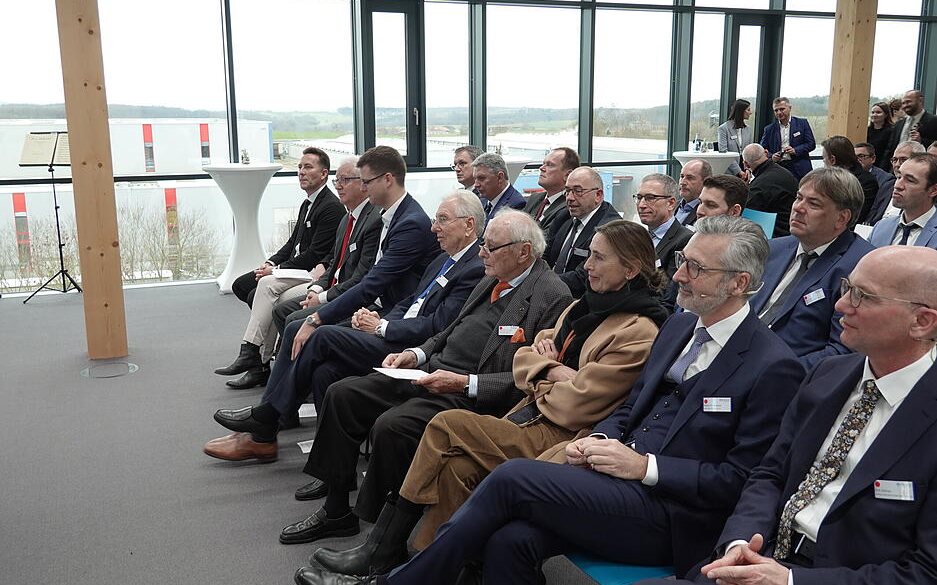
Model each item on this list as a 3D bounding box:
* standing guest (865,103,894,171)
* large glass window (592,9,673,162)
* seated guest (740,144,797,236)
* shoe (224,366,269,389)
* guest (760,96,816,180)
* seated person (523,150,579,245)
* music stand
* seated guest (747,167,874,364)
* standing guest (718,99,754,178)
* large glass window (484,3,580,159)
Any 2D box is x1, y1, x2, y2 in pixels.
[{"bbox_3d":[4.133,-1.081,8.900,0.340,1.630,0.460,-11,16,-41],"label":"standing guest"},{"bbox_3d":[1.760,-2.253,9.685,1.169,1.593,0.100,-5,13,-21],"label":"large glass window"},{"bbox_3d":[2.368,-0.513,7.031,0.580,1.300,0.800,-7,14,-29],"label":"seated guest"},{"bbox_3d":[-1.284,0.482,5.207,0.280,0.130,0.105,-4,12,-16],"label":"shoe"},{"bbox_3d":[3.331,-1.198,9.300,0.560,1.700,0.360,5,13,24],"label":"guest"},{"bbox_3d":[0.343,-0.188,5.397,0.850,1.350,0.560,-5,13,-21],"label":"seated person"},{"bbox_3d":[-3.509,-0.661,7.612,0.530,1.400,0.450,-1,12,-3],"label":"music stand"},{"bbox_3d":[1.195,0.216,3.453,0.850,1.350,0.580,-5,13,-21],"label":"seated guest"},{"bbox_3d":[2.816,-1.175,9.300,0.480,1.670,0.340,-6,13,-26],"label":"standing guest"},{"bbox_3d":[0.629,-2.155,9.241,1.169,1.593,0.100,-5,13,-21],"label":"large glass window"}]

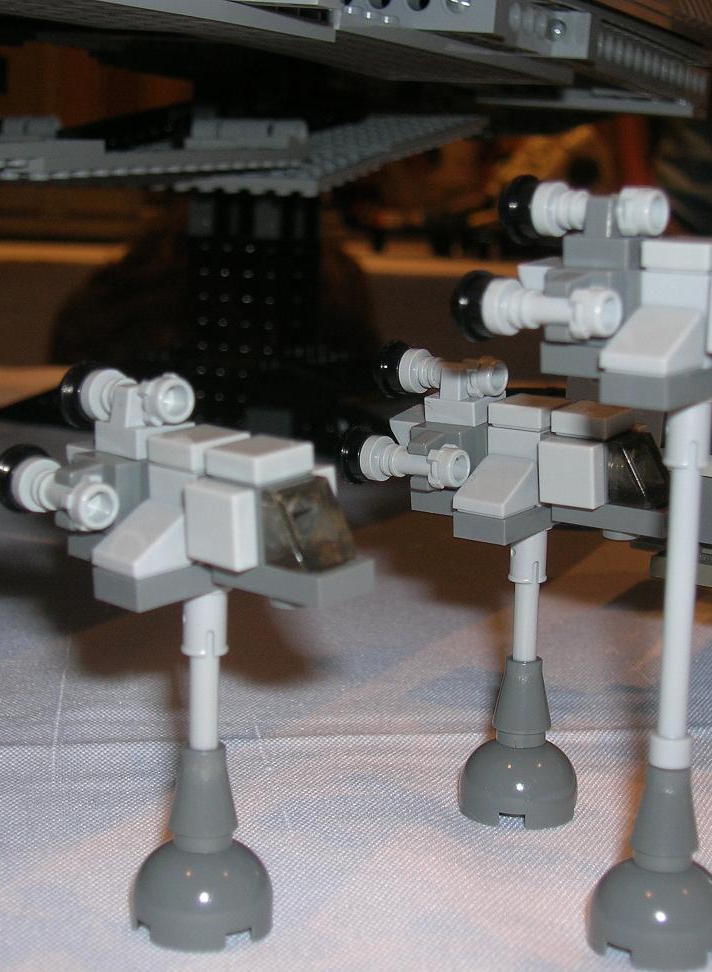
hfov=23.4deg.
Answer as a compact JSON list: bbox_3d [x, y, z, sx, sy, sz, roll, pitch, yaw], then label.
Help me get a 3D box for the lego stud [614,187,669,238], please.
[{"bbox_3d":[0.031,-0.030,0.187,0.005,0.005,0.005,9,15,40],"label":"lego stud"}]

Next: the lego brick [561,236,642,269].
[{"bbox_3d":[0.028,-0.026,0.188,0.008,0.003,0.008,9,15,39],"label":"lego brick"}]

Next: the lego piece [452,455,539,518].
[{"bbox_3d":[0.018,0.000,0.222,0.008,0.006,0.008,9,16,38],"label":"lego piece"}]

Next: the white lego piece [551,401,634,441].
[{"bbox_3d":[0.030,-0.008,0.216,0.008,0.003,0.008,9,17,38],"label":"white lego piece"}]

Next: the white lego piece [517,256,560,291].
[{"bbox_3d":[0.023,-0.021,0.196,0.006,0.008,0.008,9,15,40],"label":"white lego piece"}]

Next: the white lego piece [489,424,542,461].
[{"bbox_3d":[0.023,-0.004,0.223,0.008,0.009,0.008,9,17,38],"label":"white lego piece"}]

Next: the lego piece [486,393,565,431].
[{"bbox_3d":[0.022,-0.009,0.222,0.008,0.003,0.008,9,17,38],"label":"lego piece"}]

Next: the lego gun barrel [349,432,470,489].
[{"bbox_3d":[0.008,-0.003,0.228,0.015,0.006,0.006,9,16,38],"label":"lego gun barrel"}]

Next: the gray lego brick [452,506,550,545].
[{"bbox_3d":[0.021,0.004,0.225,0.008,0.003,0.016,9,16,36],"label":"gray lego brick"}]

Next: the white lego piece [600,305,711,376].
[{"bbox_3d":[0.031,-0.015,0.178,0.008,0.006,0.008,9,15,39],"label":"white lego piece"}]

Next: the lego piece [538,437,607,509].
[{"bbox_3d":[0.027,-0.002,0.217,0.008,0.008,0.003,9,16,36],"label":"lego piece"}]

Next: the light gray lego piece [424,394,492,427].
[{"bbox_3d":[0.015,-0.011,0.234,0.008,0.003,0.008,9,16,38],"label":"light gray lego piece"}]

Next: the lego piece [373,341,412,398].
[{"bbox_3d":[0.006,-0.016,0.233,0.003,0.008,0.008,9,17,38],"label":"lego piece"}]

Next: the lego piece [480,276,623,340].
[{"bbox_3d":[0.021,-0.019,0.181,0.014,0.006,0.006,10,16,39],"label":"lego piece"}]

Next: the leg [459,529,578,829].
[{"bbox_3d":[0.022,0.024,0.229,0.016,0.040,0.016,1,12,0],"label":"leg"}]

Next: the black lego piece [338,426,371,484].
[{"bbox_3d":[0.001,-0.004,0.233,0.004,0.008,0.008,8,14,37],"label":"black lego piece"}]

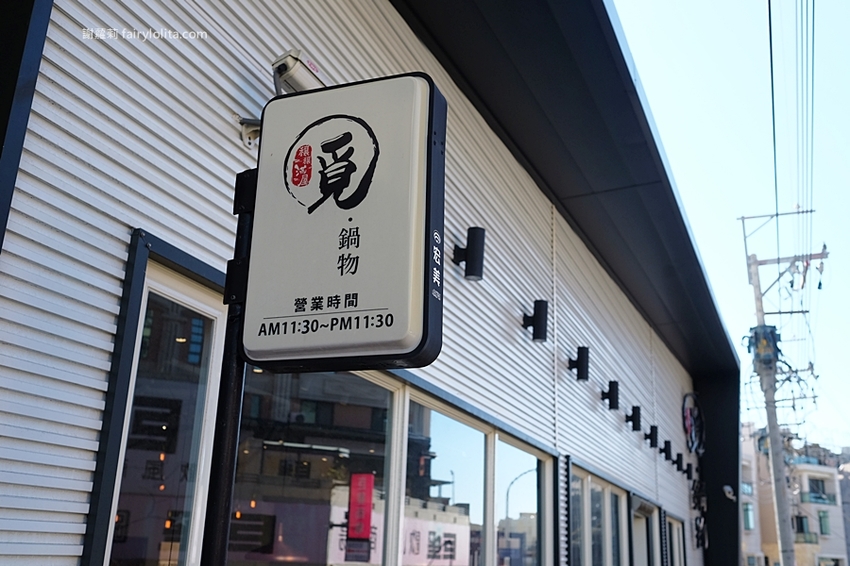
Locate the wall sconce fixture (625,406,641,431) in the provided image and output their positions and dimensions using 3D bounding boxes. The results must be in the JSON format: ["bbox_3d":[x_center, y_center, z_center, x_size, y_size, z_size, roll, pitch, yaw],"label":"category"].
[{"bbox_3d":[2.636,1.715,10.420,0.174,0.300,0.100,-6,-21,22],"label":"wall sconce fixture"}]

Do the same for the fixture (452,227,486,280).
[{"bbox_3d":[0.274,-0.176,5.103,0.174,0.300,0.100,-6,-21,22],"label":"fixture"}]

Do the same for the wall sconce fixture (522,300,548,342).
[{"bbox_3d":[0.864,0.297,6.432,0.174,0.300,0.100,-6,-21,22],"label":"wall sconce fixture"}]

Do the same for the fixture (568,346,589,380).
[{"bbox_3d":[1.455,0.769,7.762,0.174,0.300,0.100,-6,-21,22],"label":"fixture"}]

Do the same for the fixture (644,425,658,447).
[{"bbox_3d":[3.226,2.188,11.750,0.174,0.300,0.100,-6,-21,22],"label":"fixture"}]

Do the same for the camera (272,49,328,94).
[{"bbox_3d":[-0.406,-0.714,3.069,0.117,0.090,0.320,-18,-49,40],"label":"camera"}]

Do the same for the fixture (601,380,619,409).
[{"bbox_3d":[2.045,1.242,9.091,0.174,0.300,0.100,-6,-21,22],"label":"fixture"}]

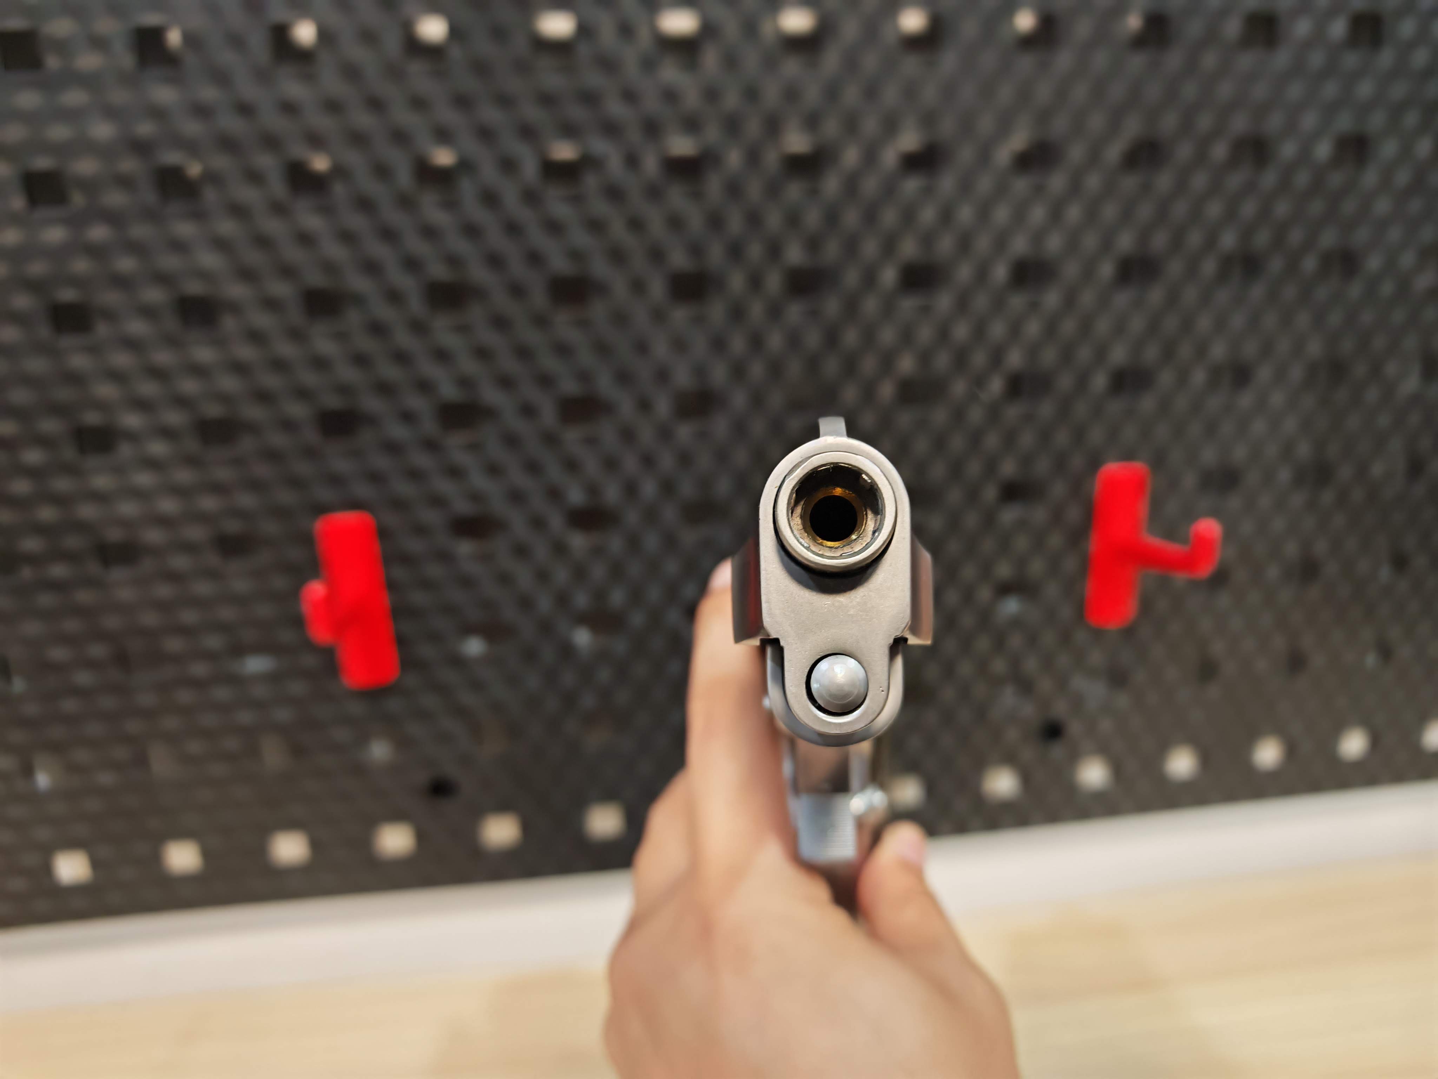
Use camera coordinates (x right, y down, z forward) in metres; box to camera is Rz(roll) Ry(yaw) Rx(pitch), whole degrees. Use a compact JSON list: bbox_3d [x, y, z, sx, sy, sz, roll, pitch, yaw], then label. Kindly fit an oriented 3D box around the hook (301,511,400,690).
[{"bbox_3d":[-0.116,0.027,0.308,0.019,0.061,0.056,-4,16,-6],"label":"hook"}]

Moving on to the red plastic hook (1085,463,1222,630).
[{"bbox_3d":[0.145,0.010,0.336,0.019,0.061,0.056,-4,16,-6],"label":"red plastic hook"}]

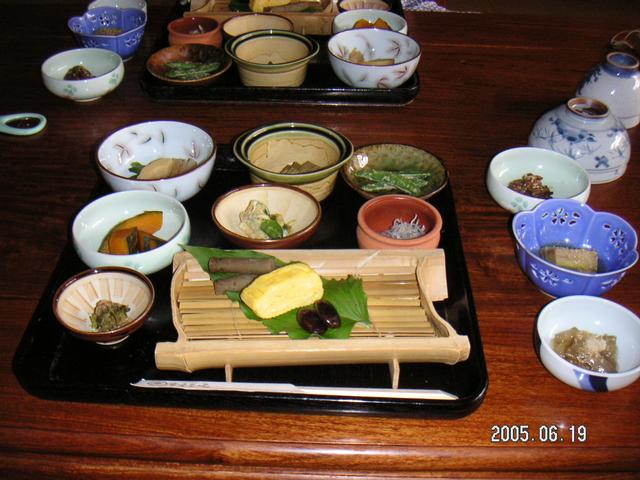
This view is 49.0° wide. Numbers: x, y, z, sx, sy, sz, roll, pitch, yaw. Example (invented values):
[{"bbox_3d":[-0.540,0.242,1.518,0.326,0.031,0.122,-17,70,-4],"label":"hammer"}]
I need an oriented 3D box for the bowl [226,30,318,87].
[{"bbox_3d":[-0.061,-0.227,0.910,0.121,0.047,0.105,1,39,0],"label":"bowl"}]

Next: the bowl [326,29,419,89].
[{"bbox_3d":[0.069,-0.226,0.910,0.116,0.050,0.116,1,39,0],"label":"bowl"}]

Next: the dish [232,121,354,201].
[{"bbox_3d":[-0.026,-0.074,0.720,0.121,0.047,0.105,1,39,0],"label":"dish"}]

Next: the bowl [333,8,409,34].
[{"bbox_3d":[0.070,-0.285,0.990,0.101,0.042,0.101,1,39,0],"label":"bowl"}]

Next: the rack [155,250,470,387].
[{"bbox_3d":[-0.006,0.058,0.563,0.231,0.036,0.124,-1,39,-2],"label":"rack"}]

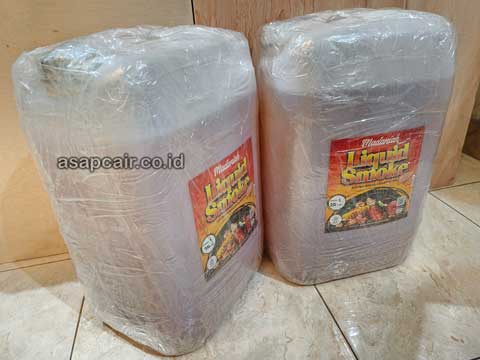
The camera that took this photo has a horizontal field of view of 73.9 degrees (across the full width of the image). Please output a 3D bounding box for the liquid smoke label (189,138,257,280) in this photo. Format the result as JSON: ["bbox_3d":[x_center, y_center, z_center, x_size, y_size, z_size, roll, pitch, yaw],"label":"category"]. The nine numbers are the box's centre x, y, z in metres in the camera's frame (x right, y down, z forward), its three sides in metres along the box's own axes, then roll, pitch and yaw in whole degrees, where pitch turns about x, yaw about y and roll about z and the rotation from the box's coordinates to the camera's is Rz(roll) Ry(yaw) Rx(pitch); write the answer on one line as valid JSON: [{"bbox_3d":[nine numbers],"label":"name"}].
[{"bbox_3d":[-0.015,0.041,0.482,0.008,0.166,0.155,13,32,29],"label":"liquid smoke label"}]

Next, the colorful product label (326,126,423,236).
[{"bbox_3d":[0.214,0.004,0.512,0.155,0.166,0.008,-9,28,-9],"label":"colorful product label"}]

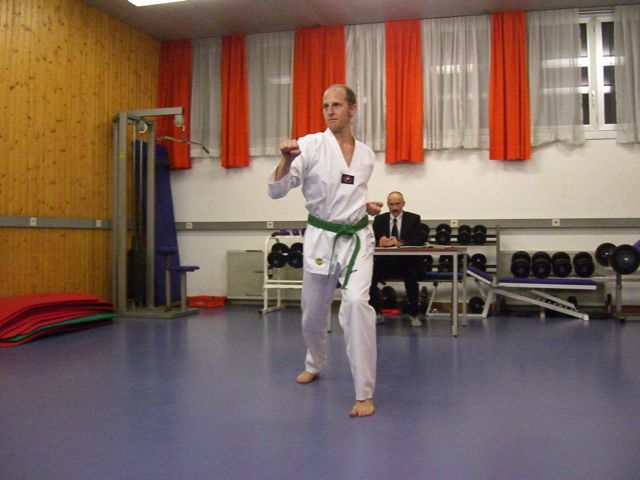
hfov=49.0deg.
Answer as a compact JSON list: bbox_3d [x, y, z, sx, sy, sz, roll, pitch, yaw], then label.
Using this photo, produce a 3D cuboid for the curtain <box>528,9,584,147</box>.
[{"bbox_3d":[2.570,-1.762,7.644,0.580,1.488,0.130,0,0,13],"label":"curtain"}]

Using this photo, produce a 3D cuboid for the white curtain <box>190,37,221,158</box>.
[{"bbox_3d":[-1.400,-1.755,8.650,0.430,1.500,0.110,0,0,15],"label":"white curtain"}]

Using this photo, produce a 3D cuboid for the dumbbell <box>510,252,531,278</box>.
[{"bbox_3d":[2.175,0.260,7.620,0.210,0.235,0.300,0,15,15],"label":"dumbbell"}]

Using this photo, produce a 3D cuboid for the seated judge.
[{"bbox_3d":[0.800,0.160,7.030,0.560,1.300,0.880,0,0,12],"label":"seated judge"}]

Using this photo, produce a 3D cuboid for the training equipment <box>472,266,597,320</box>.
[{"bbox_3d":[2.225,0.545,7.360,1.290,0.530,0.420,0,0,15],"label":"training equipment"}]

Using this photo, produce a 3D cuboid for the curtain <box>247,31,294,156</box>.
[{"bbox_3d":[-0.594,-1.745,8.403,0.600,1.492,0.130,0,0,13],"label":"curtain"}]

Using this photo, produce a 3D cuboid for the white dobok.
[{"bbox_3d":[-0.002,0.099,3.858,0.628,1.398,0.814,0,0,-14],"label":"white dobok"}]

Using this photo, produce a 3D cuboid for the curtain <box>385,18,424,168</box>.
[{"bbox_3d":[0.983,-1.721,8.170,0.450,1.680,0.120,0,0,15],"label":"curtain"}]

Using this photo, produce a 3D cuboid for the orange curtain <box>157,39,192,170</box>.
[{"bbox_3d":[-1.802,-1.663,8.694,0.482,1.581,0.130,0,0,13],"label":"orange curtain"}]

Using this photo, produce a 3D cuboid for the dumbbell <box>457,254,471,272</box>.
[{"bbox_3d":[1.593,0.270,7.800,0.165,0.180,0.280,0,15,15],"label":"dumbbell"}]

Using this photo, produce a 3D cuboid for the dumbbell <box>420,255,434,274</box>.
[{"bbox_3d":[1.176,0.283,7.792,0.165,0.165,0.290,0,28,13],"label":"dumbbell"}]

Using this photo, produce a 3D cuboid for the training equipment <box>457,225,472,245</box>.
[{"bbox_3d":[1.579,-0.052,7.650,0.150,0.150,0.300,0,15,14],"label":"training equipment"}]

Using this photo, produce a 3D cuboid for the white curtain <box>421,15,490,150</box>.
[{"bbox_3d":[1.524,-1.758,7.895,0.762,1.503,0.130,0,0,13],"label":"white curtain"}]

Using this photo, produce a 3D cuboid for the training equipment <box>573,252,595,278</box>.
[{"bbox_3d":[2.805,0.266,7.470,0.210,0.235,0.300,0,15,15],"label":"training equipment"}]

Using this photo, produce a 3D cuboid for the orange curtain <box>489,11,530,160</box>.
[{"bbox_3d":[2.097,-1.700,7.758,0.437,1.642,0.130,0,0,13],"label":"orange curtain"}]

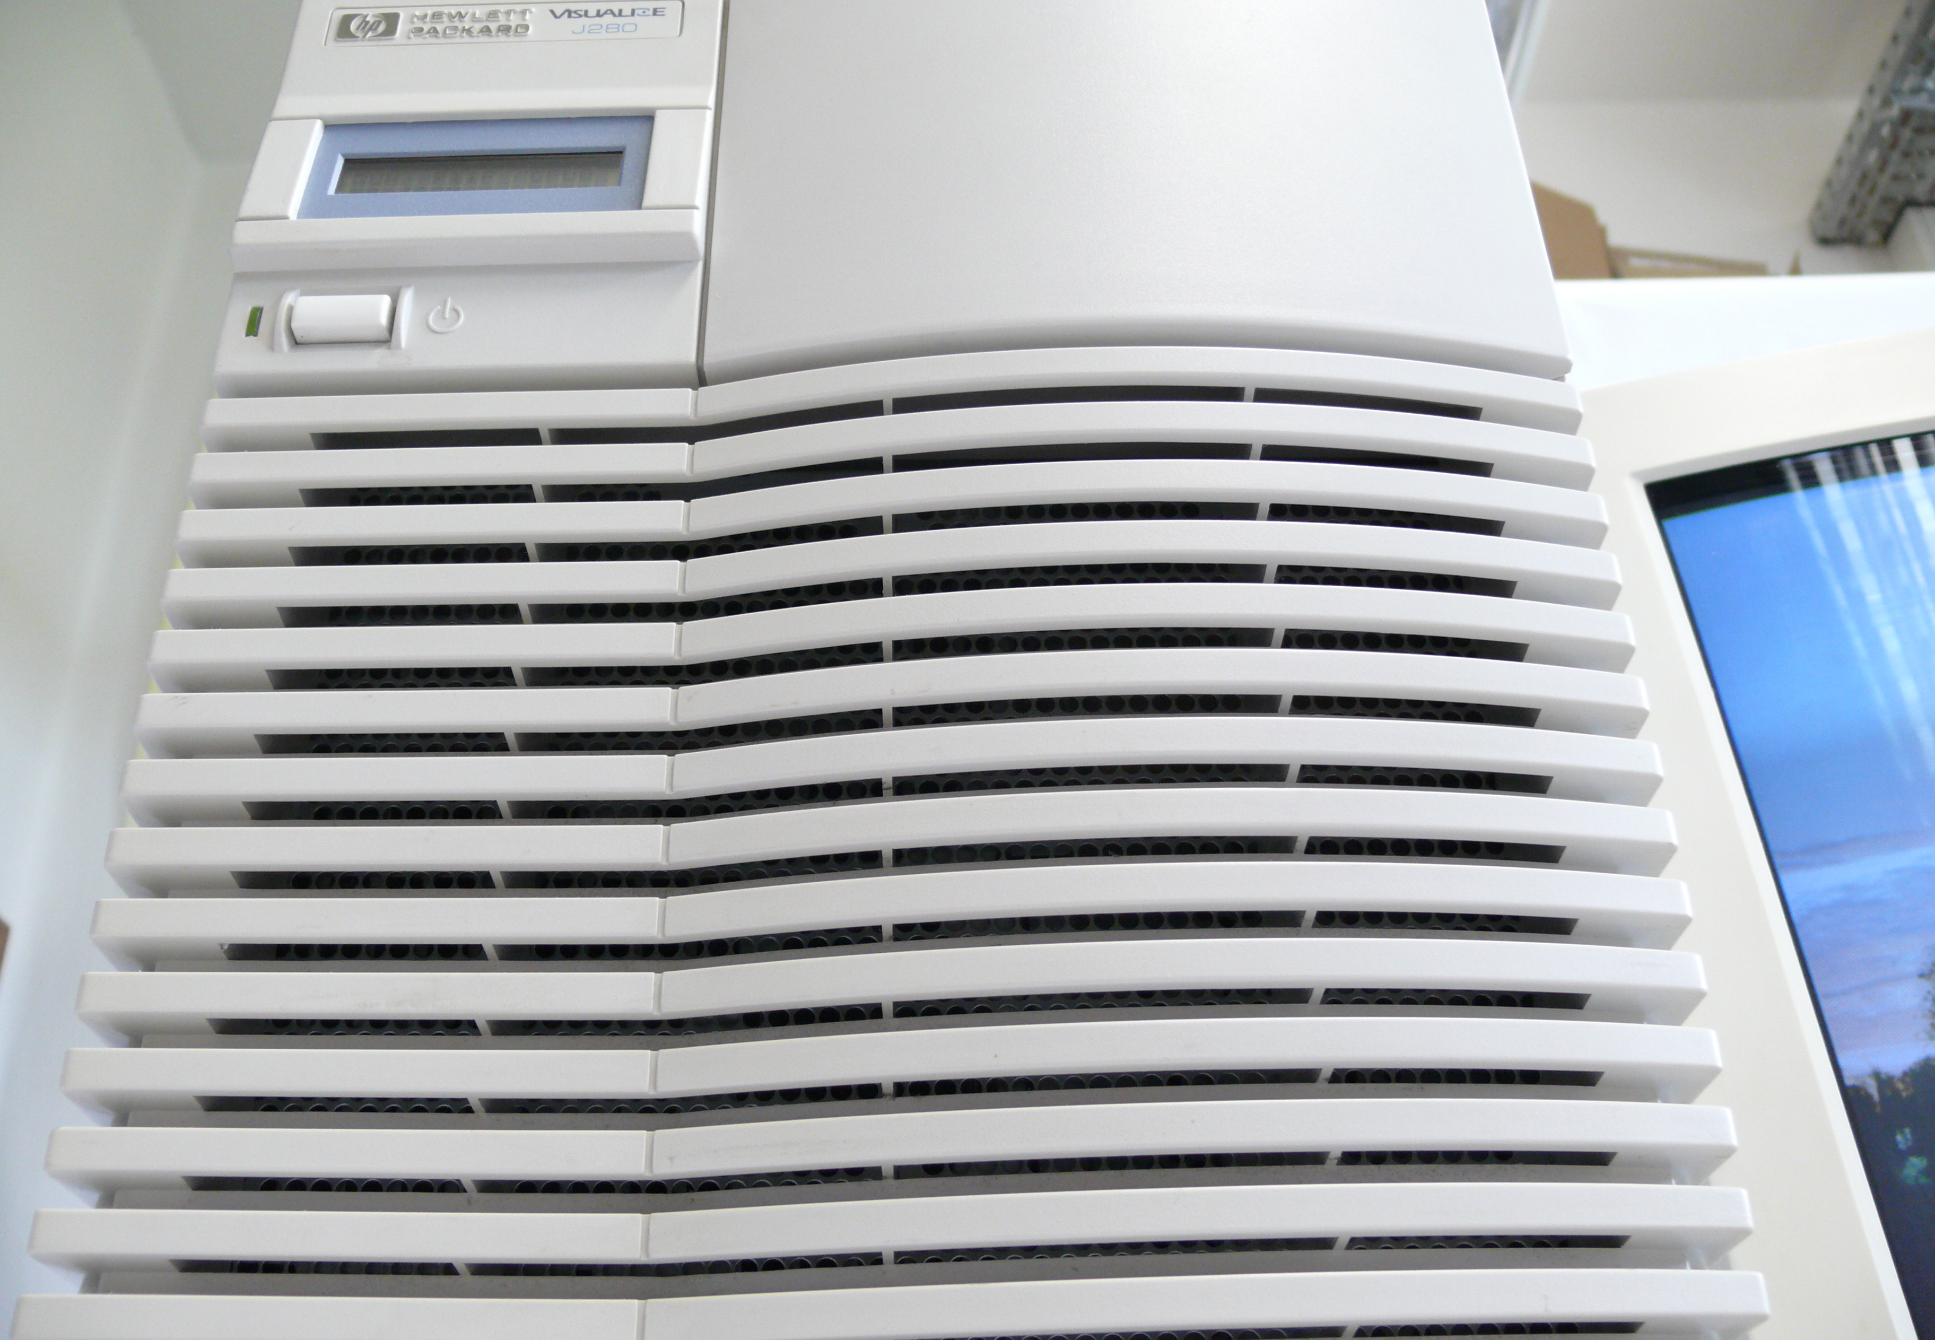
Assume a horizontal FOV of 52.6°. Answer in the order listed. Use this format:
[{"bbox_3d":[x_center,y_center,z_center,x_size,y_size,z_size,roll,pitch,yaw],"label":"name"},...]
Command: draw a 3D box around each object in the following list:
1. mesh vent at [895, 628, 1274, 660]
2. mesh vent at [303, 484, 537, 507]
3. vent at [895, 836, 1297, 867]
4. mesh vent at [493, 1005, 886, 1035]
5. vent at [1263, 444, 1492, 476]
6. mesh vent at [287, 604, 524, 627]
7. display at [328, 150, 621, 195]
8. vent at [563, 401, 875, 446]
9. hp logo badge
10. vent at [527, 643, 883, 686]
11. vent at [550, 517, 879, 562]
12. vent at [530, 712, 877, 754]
[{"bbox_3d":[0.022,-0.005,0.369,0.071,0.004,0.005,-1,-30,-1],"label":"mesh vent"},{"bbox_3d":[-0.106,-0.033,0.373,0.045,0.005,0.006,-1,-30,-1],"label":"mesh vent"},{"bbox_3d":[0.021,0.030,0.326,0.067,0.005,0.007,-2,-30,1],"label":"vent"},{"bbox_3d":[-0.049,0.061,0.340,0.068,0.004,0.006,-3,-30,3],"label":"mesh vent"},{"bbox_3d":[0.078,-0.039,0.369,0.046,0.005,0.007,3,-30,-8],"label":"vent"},{"bbox_3d":[-0.105,-0.010,0.359,0.045,0.005,0.006,-1,-30,-1],"label":"mesh vent"},{"bbox_3d":[-0.105,-0.107,0.412,0.062,0.013,0.005,-1,-36,-1],"label":"display"},{"bbox_3d":[-0.049,-0.047,0.377,0.066,0.005,0.007,-4,-30,5],"label":"vent"},{"bbox_3d":[-0.143,-0.153,0.465,0.015,0.009,0.002,-1,-30,-1],"label":"hp logo badge"},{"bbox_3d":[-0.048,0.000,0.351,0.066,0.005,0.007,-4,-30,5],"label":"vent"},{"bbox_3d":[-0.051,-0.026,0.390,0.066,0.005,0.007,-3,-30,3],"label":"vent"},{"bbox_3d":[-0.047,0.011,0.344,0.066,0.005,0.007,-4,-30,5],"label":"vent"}]

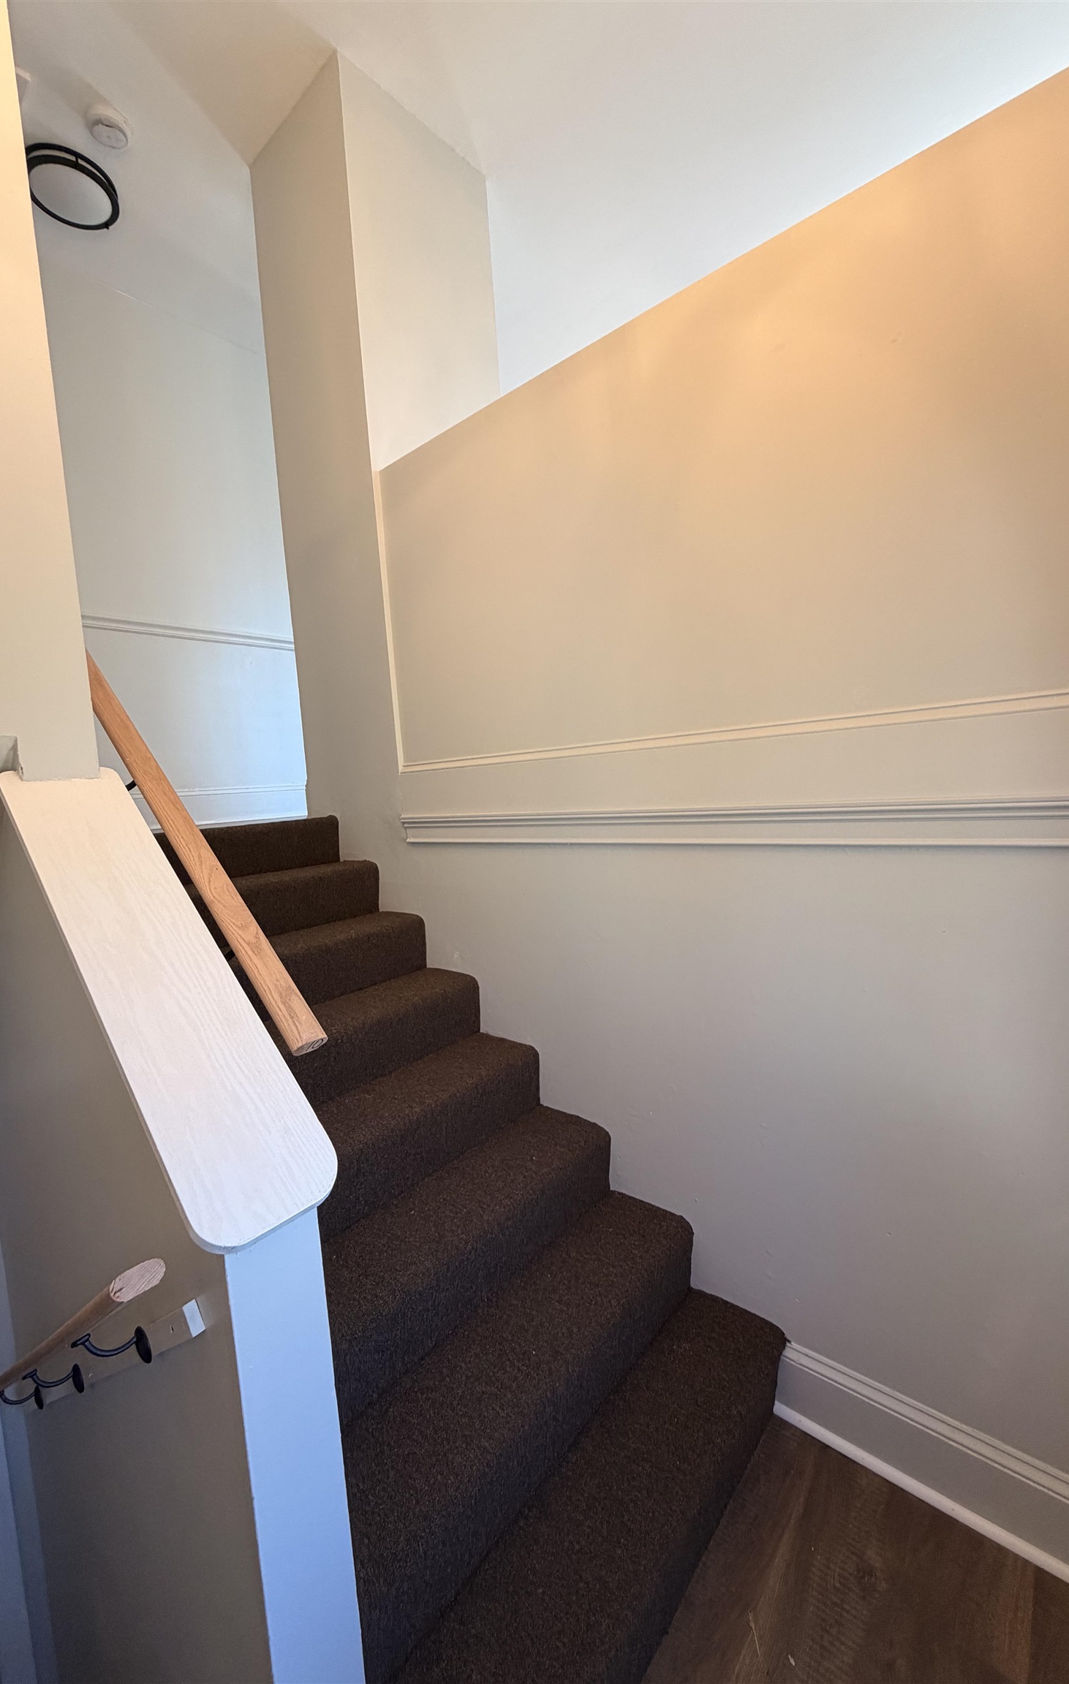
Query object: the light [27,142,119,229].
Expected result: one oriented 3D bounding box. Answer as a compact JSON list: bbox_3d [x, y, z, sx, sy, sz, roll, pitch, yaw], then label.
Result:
[{"bbox_3d":[-1.744,-2.452,2.558,0.306,0.067,0.306,0,6,41],"label":"light"}]

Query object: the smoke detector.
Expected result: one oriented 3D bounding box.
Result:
[{"bbox_3d":[-1.469,-2.466,2.359,0.138,0.042,0.138,0,6,41],"label":"smoke detector"}]

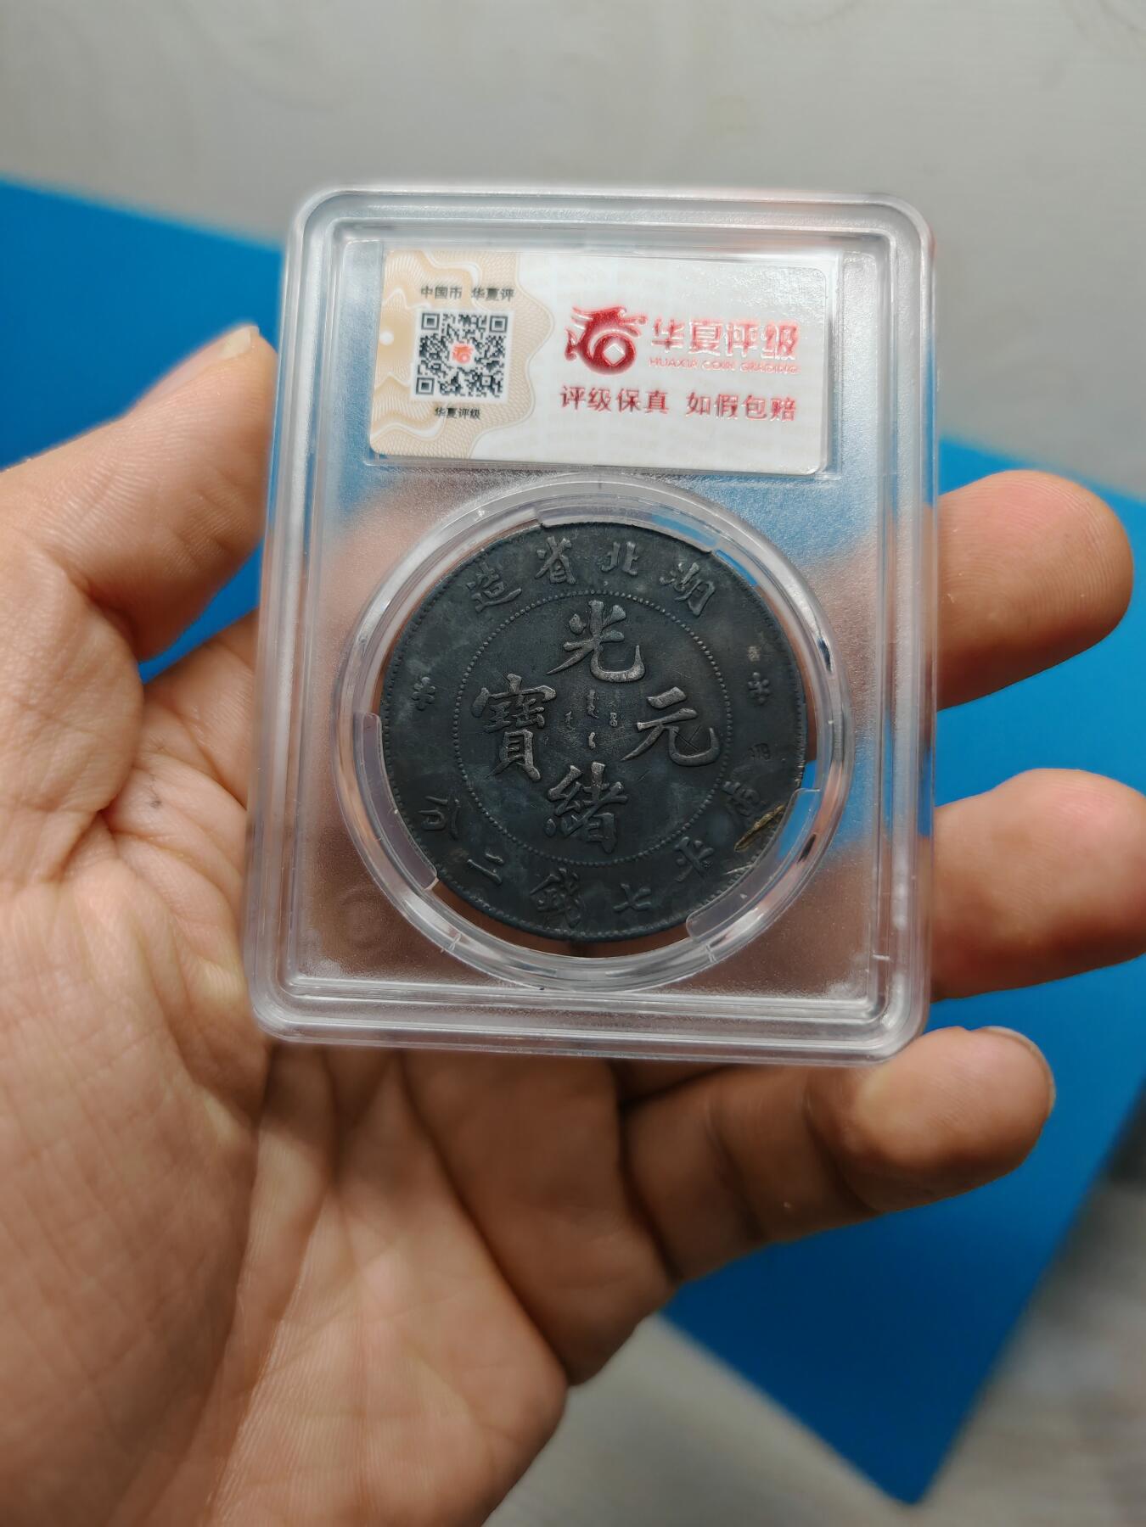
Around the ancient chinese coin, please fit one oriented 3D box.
[{"bbox_3d":[0.002,-0.003,0.111,0.039,0.003,0.039,4,83,1],"label":"ancient chinese coin"}]

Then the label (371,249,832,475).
[{"bbox_3d":[0.003,-0.038,0.114,0.043,0.001,0.021,2,83,1],"label":"label"}]

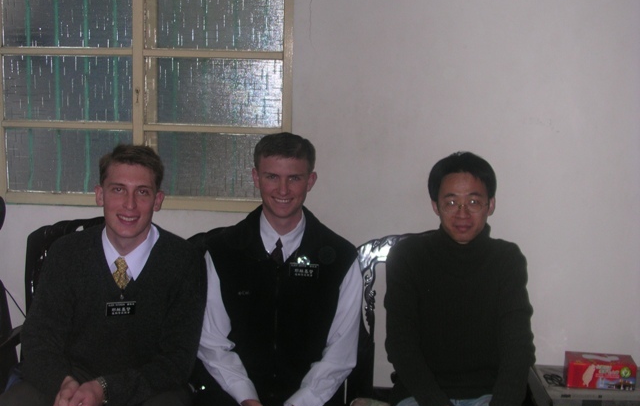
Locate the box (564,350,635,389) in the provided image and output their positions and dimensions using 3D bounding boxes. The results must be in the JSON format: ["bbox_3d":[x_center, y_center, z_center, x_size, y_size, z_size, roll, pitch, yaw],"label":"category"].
[{"bbox_3d":[0.943,0.570,2.680,0.214,0.088,0.106,2,7,9],"label":"box"}]

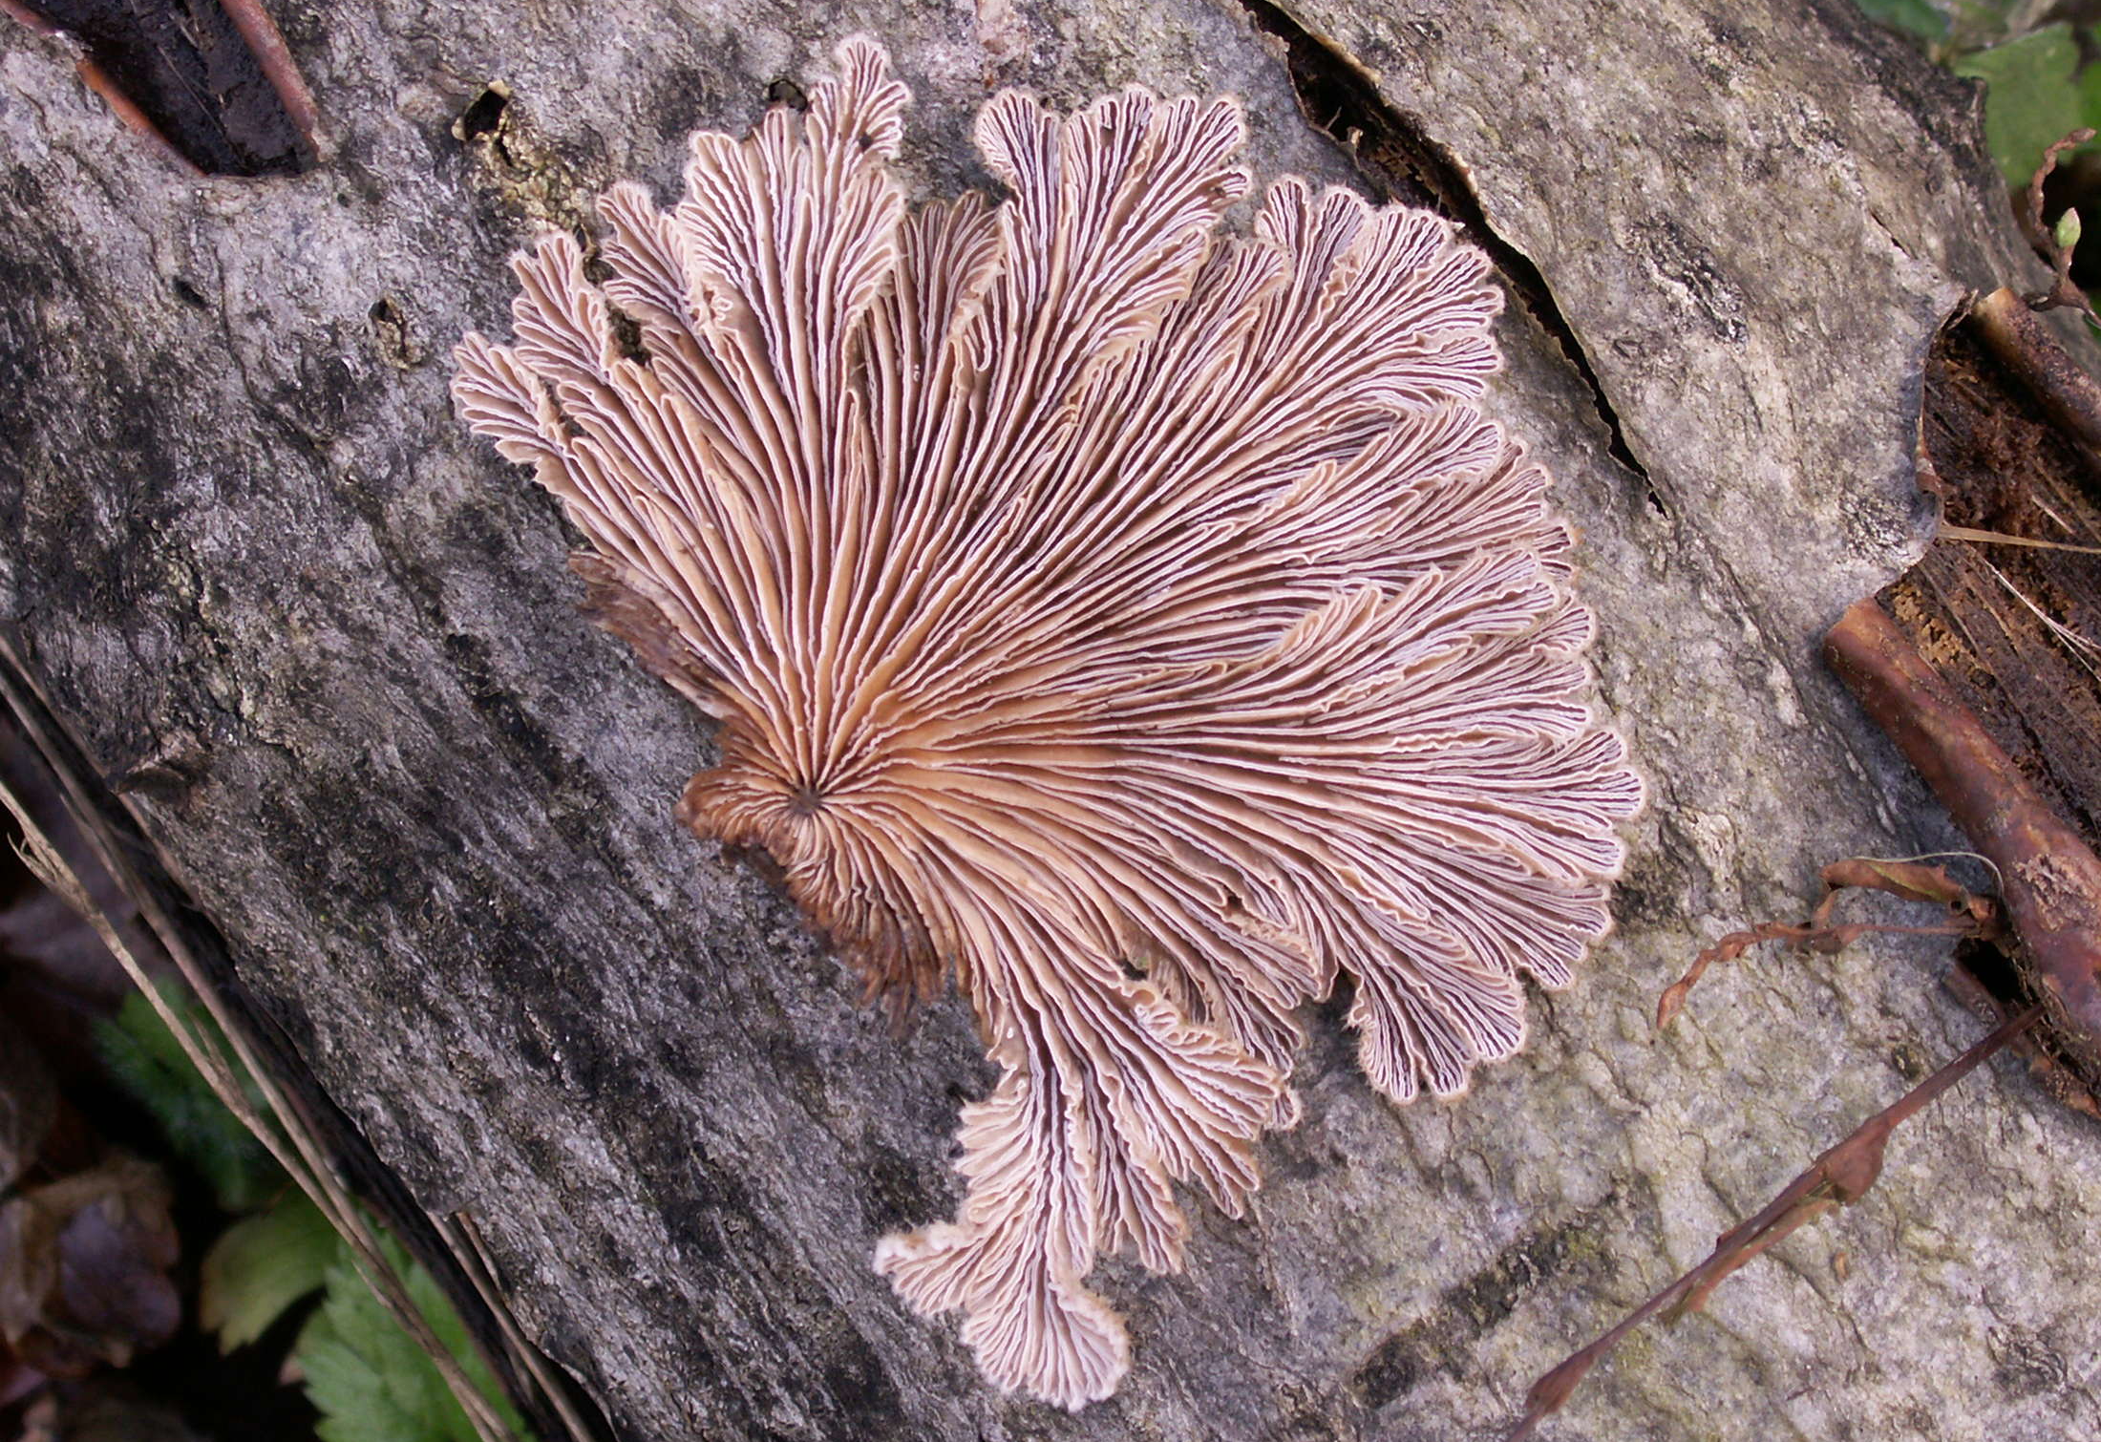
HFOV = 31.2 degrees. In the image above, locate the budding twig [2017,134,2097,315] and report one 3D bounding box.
[{"bbox_3d":[0.070,-0.034,0.260,0.006,0.015,0.006,0,26,0],"label":"budding twig"}]

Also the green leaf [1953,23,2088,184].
[{"bbox_3d":[0.076,-0.048,0.295,0.012,0.004,0.014,-39,82,-14],"label":"green leaf"}]

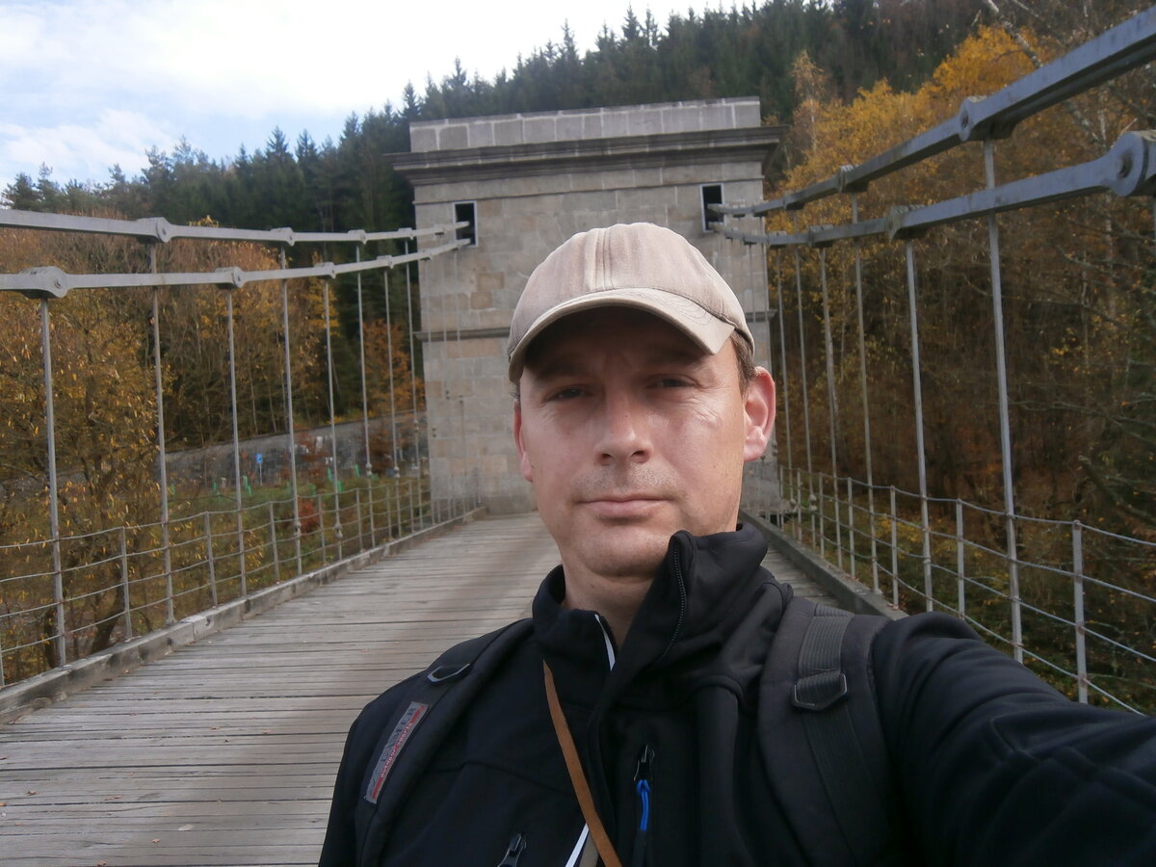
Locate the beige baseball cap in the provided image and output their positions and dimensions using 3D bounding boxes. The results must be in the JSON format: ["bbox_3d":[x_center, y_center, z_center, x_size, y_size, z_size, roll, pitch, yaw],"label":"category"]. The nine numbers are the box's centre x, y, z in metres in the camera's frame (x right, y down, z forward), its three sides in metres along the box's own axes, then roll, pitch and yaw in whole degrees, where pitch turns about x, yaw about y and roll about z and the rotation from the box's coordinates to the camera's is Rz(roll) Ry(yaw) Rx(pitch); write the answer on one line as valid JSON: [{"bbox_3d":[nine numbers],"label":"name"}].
[{"bbox_3d":[0.031,-0.096,0.610,0.177,0.122,0.270,-5,-4,11],"label":"beige baseball cap"}]

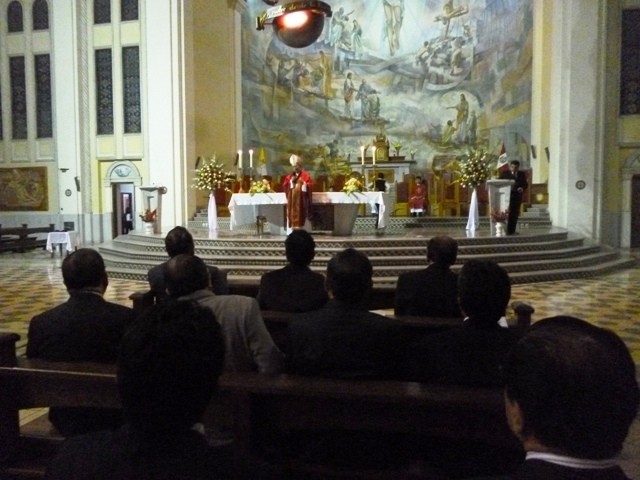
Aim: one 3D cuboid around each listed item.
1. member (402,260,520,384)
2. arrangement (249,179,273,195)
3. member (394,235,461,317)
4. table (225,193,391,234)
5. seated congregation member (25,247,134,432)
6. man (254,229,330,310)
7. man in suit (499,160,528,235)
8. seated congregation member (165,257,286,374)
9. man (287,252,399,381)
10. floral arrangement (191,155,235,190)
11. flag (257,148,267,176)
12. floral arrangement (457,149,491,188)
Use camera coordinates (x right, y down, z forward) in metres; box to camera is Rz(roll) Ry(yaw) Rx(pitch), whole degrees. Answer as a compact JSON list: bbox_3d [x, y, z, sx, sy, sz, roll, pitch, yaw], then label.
[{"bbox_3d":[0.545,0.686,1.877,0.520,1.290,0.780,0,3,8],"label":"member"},{"bbox_3d":[-1.419,-1.252,12.350,0.570,0.430,0.420,0,3,5],"label":"arrangement"},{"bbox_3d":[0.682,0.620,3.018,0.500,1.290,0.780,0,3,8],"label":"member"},{"bbox_3d":[-0.269,-0.588,12.650,3.750,1.010,1.150,0,3,5],"label":"table"},{"bbox_3d":[-0.910,0.647,2.284,0.490,1.250,0.750,0,3,7],"label":"seated congregation member"},{"bbox_3d":[-0.112,0.563,3.335,0.470,1.290,0.720,0,3,7],"label":"man"},{"bbox_3d":[4.433,-0.957,11.800,0.580,1.700,0.420,1,4,22],"label":"man in suit"},{"bbox_3d":[-0.356,0.678,2.078,0.520,1.290,0.780,0,3,8],"label":"seated congregation member"},{"bbox_3d":[0.135,0.646,2.234,0.480,1.250,0.720,0,3,7],"label":"man"},{"bbox_3d":[-3.086,-1.956,15.000,1.180,1.030,0.950,0,3,5],"label":"floral arrangement"},{"bbox_3d":[-1.921,-2.512,17.000,0.360,1.050,0.250,0,3,5],"label":"flag"},{"bbox_3d":[3.914,-1.823,13.200,0.860,1.000,0.800,0,3,7],"label":"floral arrangement"}]

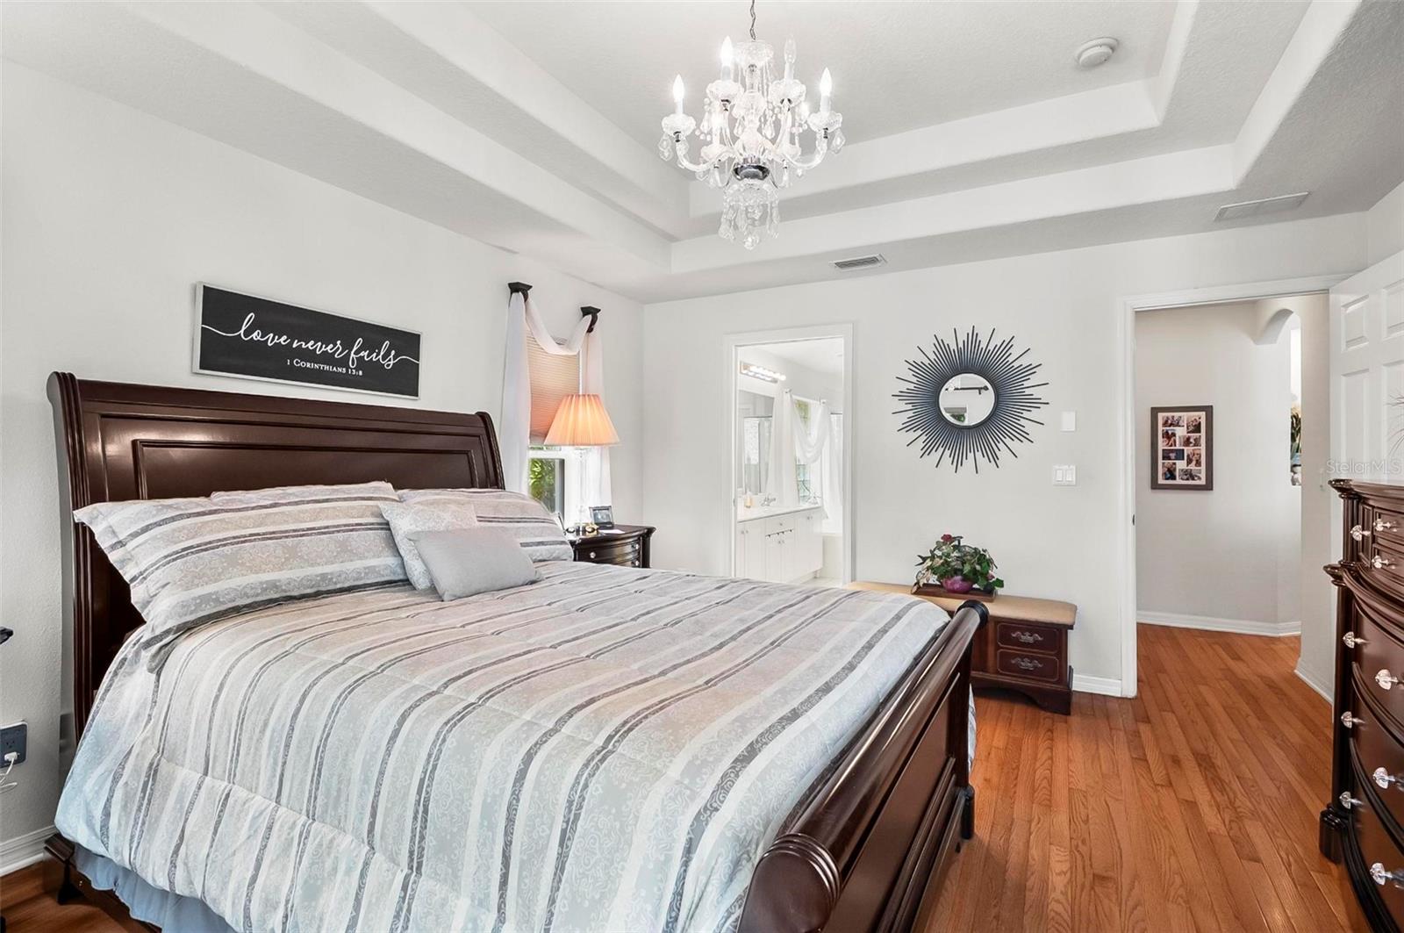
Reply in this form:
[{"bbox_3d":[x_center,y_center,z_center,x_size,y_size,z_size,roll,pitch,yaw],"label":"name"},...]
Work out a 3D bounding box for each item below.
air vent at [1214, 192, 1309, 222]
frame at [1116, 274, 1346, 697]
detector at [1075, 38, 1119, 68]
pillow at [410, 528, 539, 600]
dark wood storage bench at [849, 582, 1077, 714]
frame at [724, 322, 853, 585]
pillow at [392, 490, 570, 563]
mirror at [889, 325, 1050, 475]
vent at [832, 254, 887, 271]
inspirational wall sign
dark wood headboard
[{"bbox_3d":[2.620,-1.210,2.930,0.310,0.025,0.190,0,0,25],"label":"air vent"},{"bbox_3d":[2.665,0.150,3.205,0.930,2.120,0.130,0,0,25],"label":"frame"},{"bbox_3d":[1.533,-1.595,2.420,0.145,0.045,0.145,0,0,25],"label":"detector"},{"bbox_3d":[-0.827,0.331,2.337,0.130,0.300,0.460,-45,-19,21],"label":"pillow"},{"bbox_3d":[1.386,0.972,3.537,1.240,0.505,0.410,1,1,28],"label":"dark wood storage bench"},{"bbox_3d":[0.579,0.140,4.281,0.915,2.135,0.130,1,1,28],"label":"frame"},{"bbox_3d":[-0.958,0.275,2.777,0.190,0.480,0.860,-45,-19,21],"label":"pillow"},{"bbox_3d":[1.559,-0.389,3.674,0.860,0.870,0.040,1,1,28],"label":"mirror"},{"bbox_3d":[0.935,-1.202,3.705,0.300,0.025,0.185,1,1,28],"label":"vent"},{"bbox_3d":[-1.591,-0.495,2.637,0.035,0.330,0.900,0,0,30],"label":"inspirational wall sign"},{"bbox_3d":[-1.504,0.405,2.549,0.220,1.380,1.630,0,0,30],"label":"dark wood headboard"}]

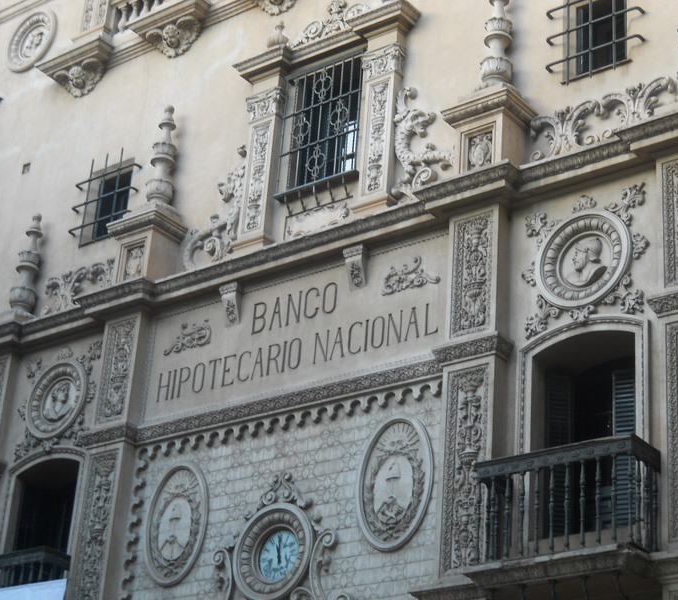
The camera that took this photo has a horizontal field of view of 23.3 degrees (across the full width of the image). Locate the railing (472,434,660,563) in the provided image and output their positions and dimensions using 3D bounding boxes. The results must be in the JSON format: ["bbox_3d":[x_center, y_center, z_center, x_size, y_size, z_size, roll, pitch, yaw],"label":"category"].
[{"bbox_3d":[2.071,1.927,15.005,1.659,1.015,0.533,-15,-32,35],"label":"railing"}]

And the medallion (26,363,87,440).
[{"bbox_3d":[-3.553,1.269,20.657,0.950,0.972,0.120,-15,-32,35],"label":"medallion"}]

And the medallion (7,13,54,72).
[{"bbox_3d":[-4.694,-3.953,25.157,0.927,1.008,0.120,-15,-32,35],"label":"medallion"}]

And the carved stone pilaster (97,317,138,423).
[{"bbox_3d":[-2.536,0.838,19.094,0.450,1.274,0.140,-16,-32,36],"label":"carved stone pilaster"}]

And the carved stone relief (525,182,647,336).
[{"bbox_3d":[2.487,-0.411,16.803,1.491,1.517,0.109,-15,-32,35],"label":"carved stone relief"}]

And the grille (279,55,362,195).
[{"bbox_3d":[-0.198,-2.144,20.507,1.331,1.715,0.250,-15,-32,35],"label":"grille"}]

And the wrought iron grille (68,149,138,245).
[{"bbox_3d":[-3.201,-1.345,22.763,1.216,1.389,0.256,-15,-32,35],"label":"wrought iron grille"}]

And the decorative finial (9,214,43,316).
[{"bbox_3d":[-4.181,-0.510,22.317,0.348,1.522,0.348,-15,-32,35],"label":"decorative finial"}]

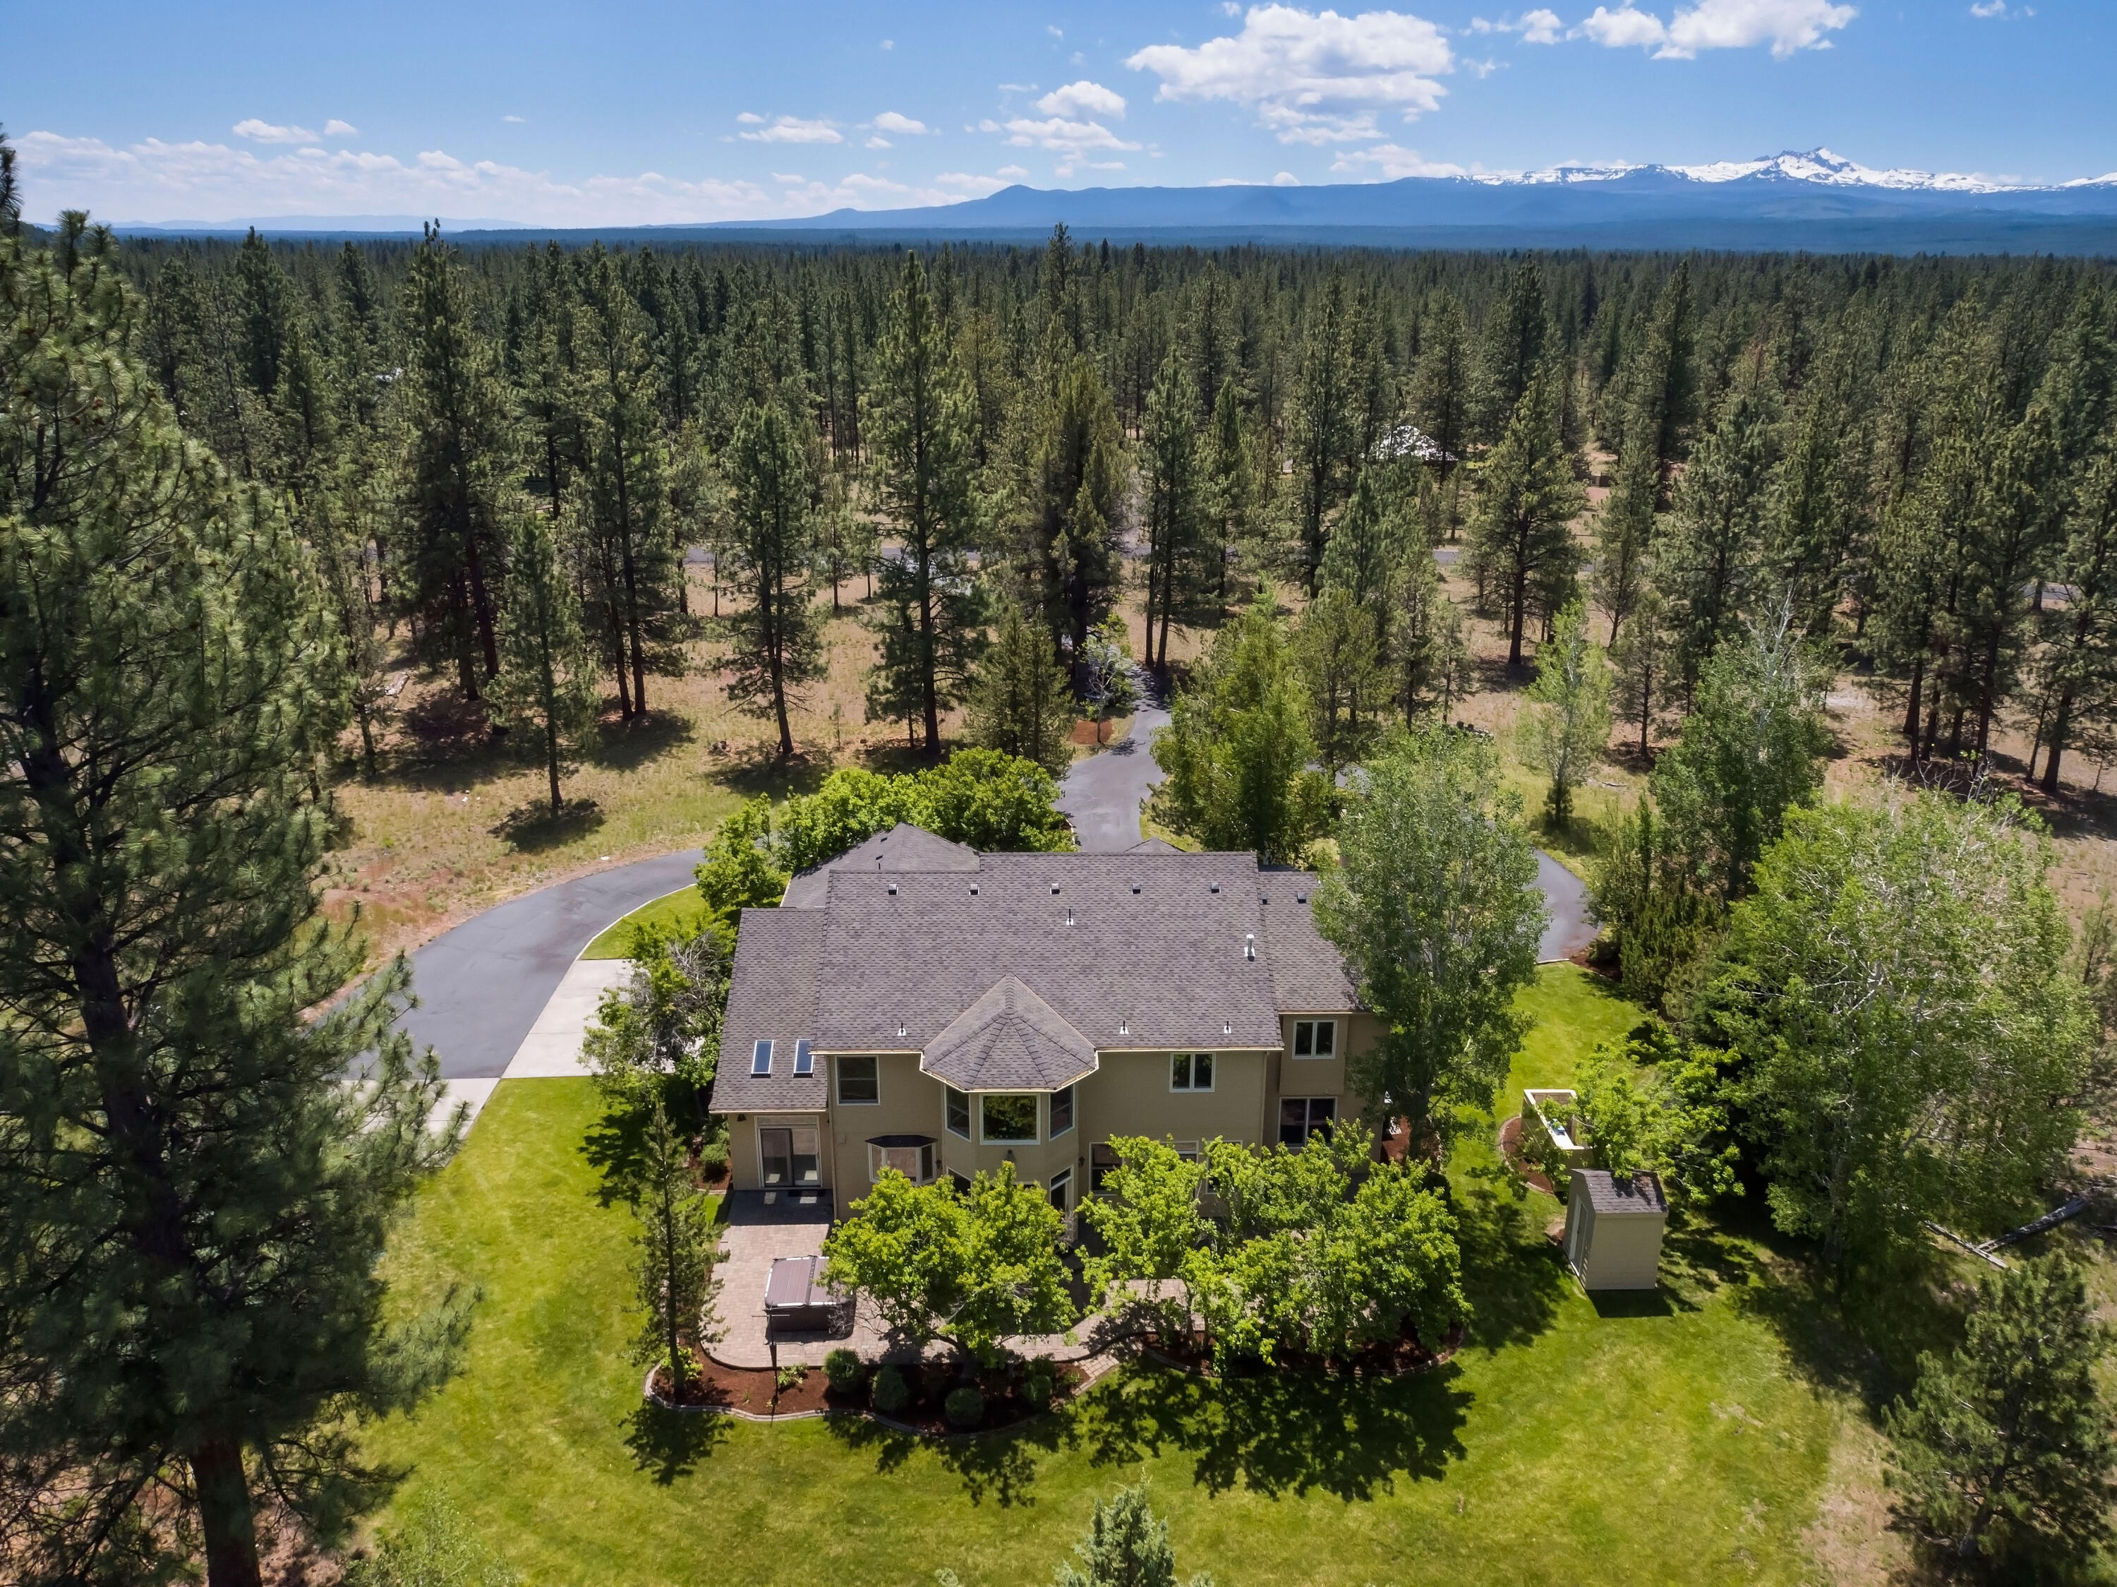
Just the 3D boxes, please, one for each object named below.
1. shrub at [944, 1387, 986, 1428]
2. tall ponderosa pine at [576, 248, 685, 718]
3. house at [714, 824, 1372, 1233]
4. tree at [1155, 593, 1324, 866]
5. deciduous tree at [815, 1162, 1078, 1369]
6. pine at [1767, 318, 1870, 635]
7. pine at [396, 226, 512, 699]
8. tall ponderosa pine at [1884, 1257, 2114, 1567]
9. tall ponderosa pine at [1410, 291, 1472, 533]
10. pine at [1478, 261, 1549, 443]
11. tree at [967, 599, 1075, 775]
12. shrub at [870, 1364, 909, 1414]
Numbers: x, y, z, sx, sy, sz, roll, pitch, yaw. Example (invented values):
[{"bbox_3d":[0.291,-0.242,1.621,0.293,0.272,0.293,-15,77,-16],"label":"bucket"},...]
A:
[{"bbox_3d":[-2.261,14.719,35.191,1.000,0.950,1.000,0,20,0],"label":"shrub"},{"bbox_3d":[-24.054,-16.452,81.301,6.400,25.680,6.400,1,21,0],"label":"tall ponderosa pine"},{"bbox_3d":[0.100,5.878,47.822,21.200,9.200,17.400,0,21,-1],"label":"house"},{"bbox_3d":[8.300,-2.787,66.667,7.600,11.800,7.300,0,21,0],"label":"tree"},{"bbox_3d":[-2.692,12.033,36.181,6.000,5.300,5.500,0,20,0],"label":"deciduous tree"},{"bbox_3d":[51.700,-20.725,99.404,6.400,21.700,6.400,0,21,0],"label":"pine"},{"bbox_3d":[-34.819,-18.218,84.199,6.800,26.750,6.800,1,21,0],"label":"pine"},{"bbox_3d":[19.688,12.848,30.457,5.000,7.970,5.000,0,20,0],"label":"tall ponderosa pine"},{"bbox_3d":[39.111,-39.459,149.052,6.600,21.710,6.600,1,21,0],"label":"tall ponderosa pine"},{"bbox_3d":[47.800,-42.605,152.915,6.800,24.000,6.600,0,21,0],"label":"pine"},{"bbox_3d":[-1.949,-5.411,75.770,5.800,9.340,5.800,1,21,0],"label":"tree"},{"bbox_3d":[-4.180,14.627,36.192,0.970,1.250,0.970,0,21,0],"label":"shrub"}]

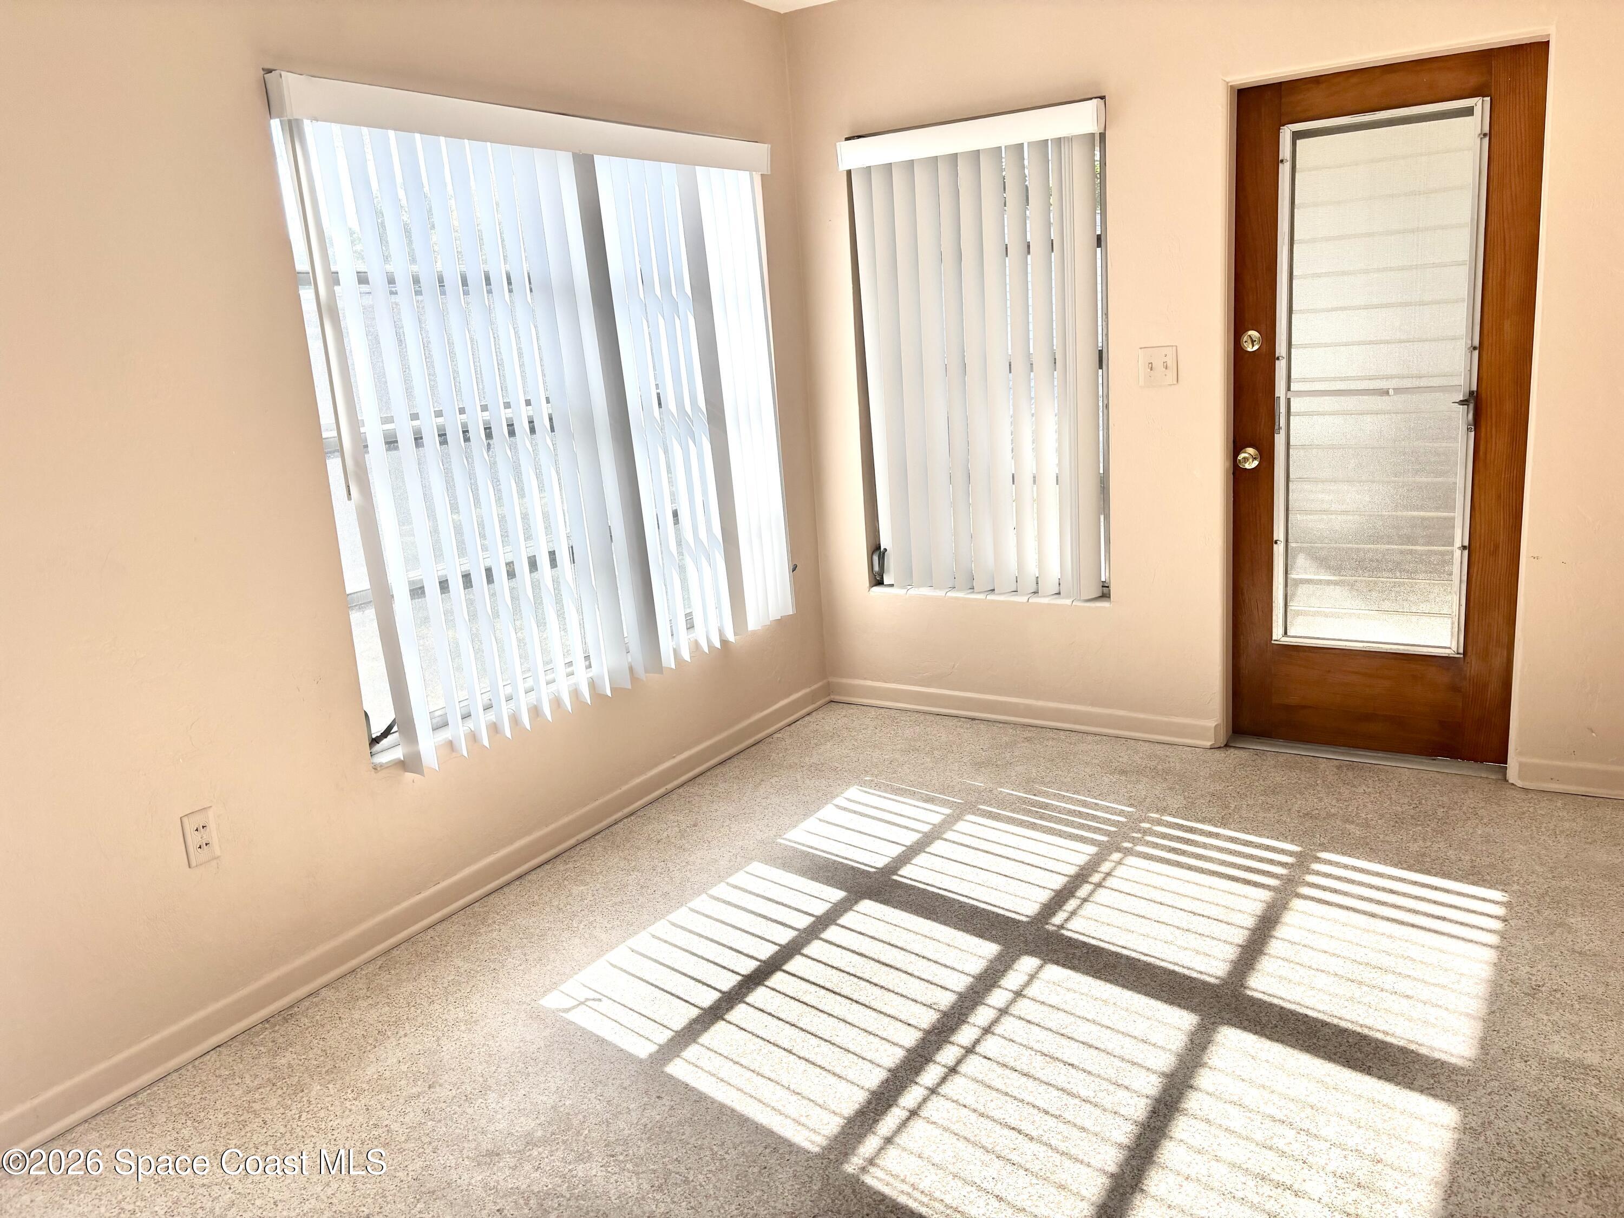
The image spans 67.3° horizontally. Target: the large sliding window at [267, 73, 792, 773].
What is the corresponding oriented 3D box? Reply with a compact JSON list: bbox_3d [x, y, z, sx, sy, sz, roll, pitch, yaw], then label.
[{"bbox_3d":[-0.625,-0.590,3.574,0.130,1.612,1.894,4,15,32],"label":"large sliding window"}]

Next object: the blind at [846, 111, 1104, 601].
[{"bbox_3d":[0.560,-0.818,4.149,0.928,1.575,0.100,4,15,32],"label":"blind"}]

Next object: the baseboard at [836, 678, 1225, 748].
[{"bbox_3d":[0.703,0.369,4.386,1.484,0.089,0.020,4,15,32],"label":"baseboard"}]

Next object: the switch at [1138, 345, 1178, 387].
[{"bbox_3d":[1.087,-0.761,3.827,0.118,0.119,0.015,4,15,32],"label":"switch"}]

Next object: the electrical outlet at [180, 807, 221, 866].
[{"bbox_3d":[-1.306,0.488,2.606,0.010,0.115,0.071,4,15,32],"label":"electrical outlet"}]

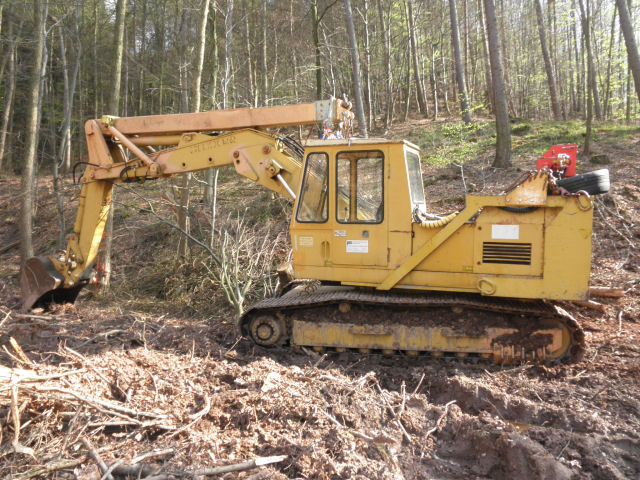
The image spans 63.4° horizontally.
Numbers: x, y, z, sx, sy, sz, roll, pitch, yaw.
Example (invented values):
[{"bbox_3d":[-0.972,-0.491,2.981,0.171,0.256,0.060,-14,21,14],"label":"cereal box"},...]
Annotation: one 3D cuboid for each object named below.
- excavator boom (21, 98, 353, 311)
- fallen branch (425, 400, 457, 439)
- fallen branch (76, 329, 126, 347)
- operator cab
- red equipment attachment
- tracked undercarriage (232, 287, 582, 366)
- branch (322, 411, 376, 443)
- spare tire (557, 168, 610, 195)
[{"bbox_3d":[-2.501,-0.405,9.192,6.650,3.650,1.050,1,4,19],"label":"excavator boom"},{"bbox_3d":[0.978,1.456,4.200,0.090,0.230,0.420,2,3,44],"label":"fallen branch"},{"bbox_3d":[-2.997,1.358,7.100,0.680,0.140,0.160,-2,3,-38],"label":"fallen branch"},{"bbox_3d":[0.588,-0.402,7.366,1.650,1.850,1.120,1,4,19],"label":"operator cab"},{"bbox_3d":[3.244,-1.035,7.100,0.550,0.550,0.400,1,4,19],"label":"red equipment attachment"},{"bbox_3d":[1.293,1.116,7.953,4.350,0.800,2.600,1,3,10],"label":"tracked undercarriage"},{"bbox_3d":[0.218,1.469,4.100,0.520,0.130,0.080,2,3,44],"label":"branch"},{"bbox_3d":[3.353,-0.746,6.600,0.650,0.230,0.650,-9,3,20],"label":"spare tire"}]

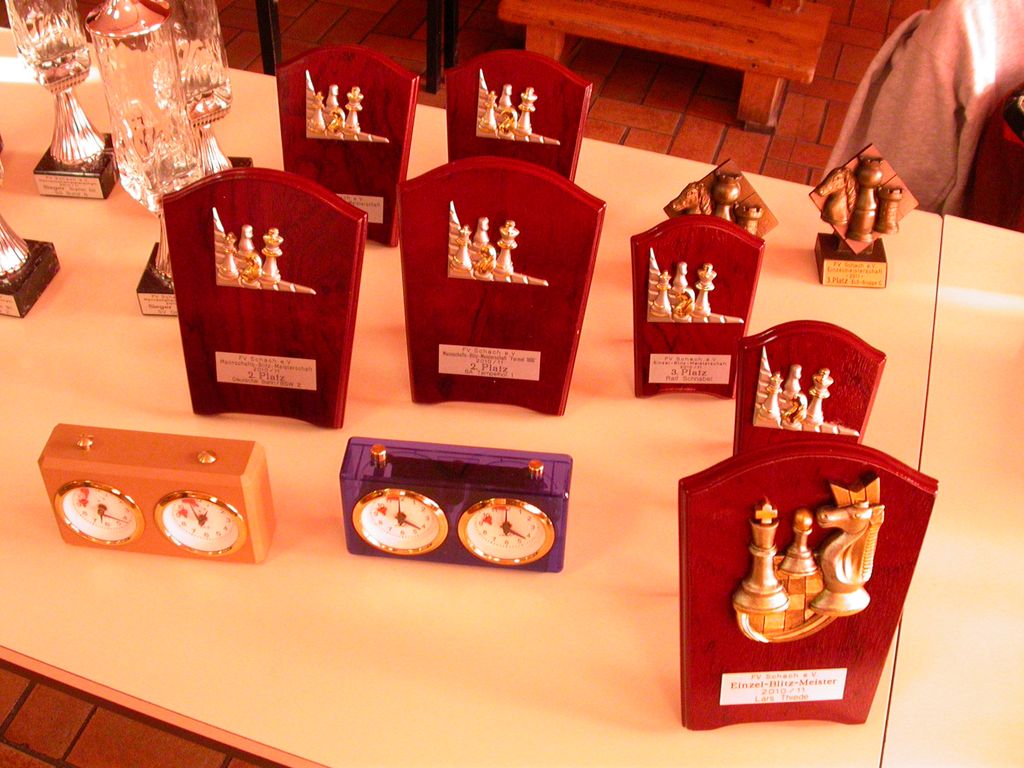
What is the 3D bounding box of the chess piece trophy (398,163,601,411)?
[{"bbox_3d":[-0.016,-0.092,1.074,0.193,0.249,0.028,6,25,4],"label":"chess piece trophy"}]

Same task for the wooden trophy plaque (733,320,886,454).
[{"bbox_3d":[0.257,0.033,0.999,0.128,0.188,0.024,6,25,4],"label":"wooden trophy plaque"}]

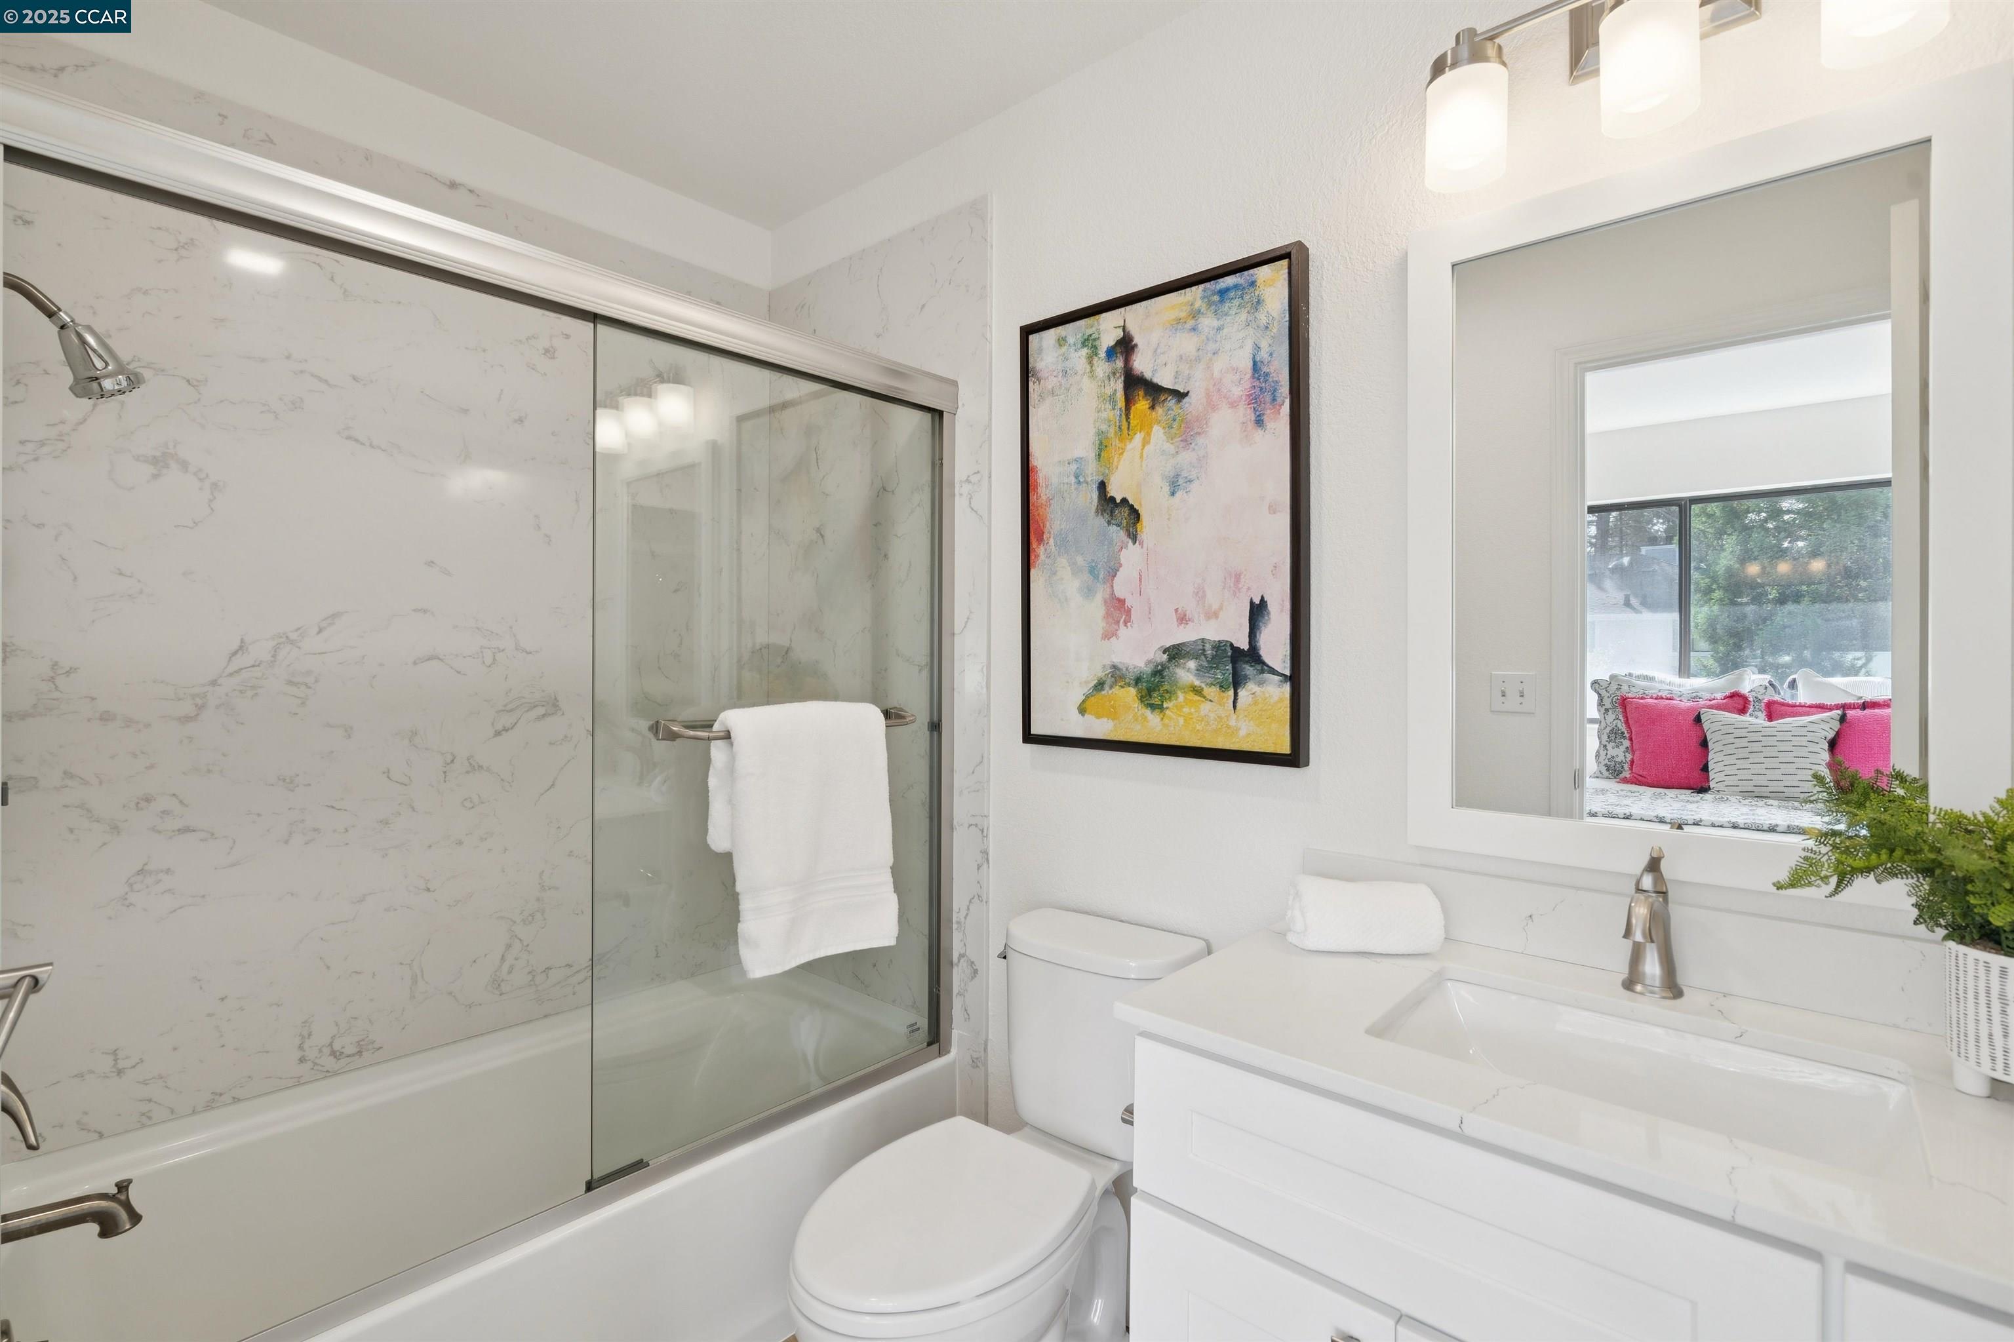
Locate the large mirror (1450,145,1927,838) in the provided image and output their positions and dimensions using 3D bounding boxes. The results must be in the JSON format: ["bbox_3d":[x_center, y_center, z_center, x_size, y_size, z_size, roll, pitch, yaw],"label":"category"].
[{"bbox_3d":[0.829,-0.195,1.143,0.495,0.795,0.030,0,0,42],"label":"large mirror"}]

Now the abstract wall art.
[{"bbox_3d":[0.263,-0.270,1.646,0.589,0.846,0.037,0,0,42],"label":"abstract wall art"}]

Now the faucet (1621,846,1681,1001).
[{"bbox_3d":[0.764,0.308,1.067,0.060,0.173,0.155,0,0,42],"label":"faucet"}]

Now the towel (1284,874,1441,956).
[{"bbox_3d":[0.497,0.345,1.257,0.195,0.098,0.108,0,0,4],"label":"towel"}]

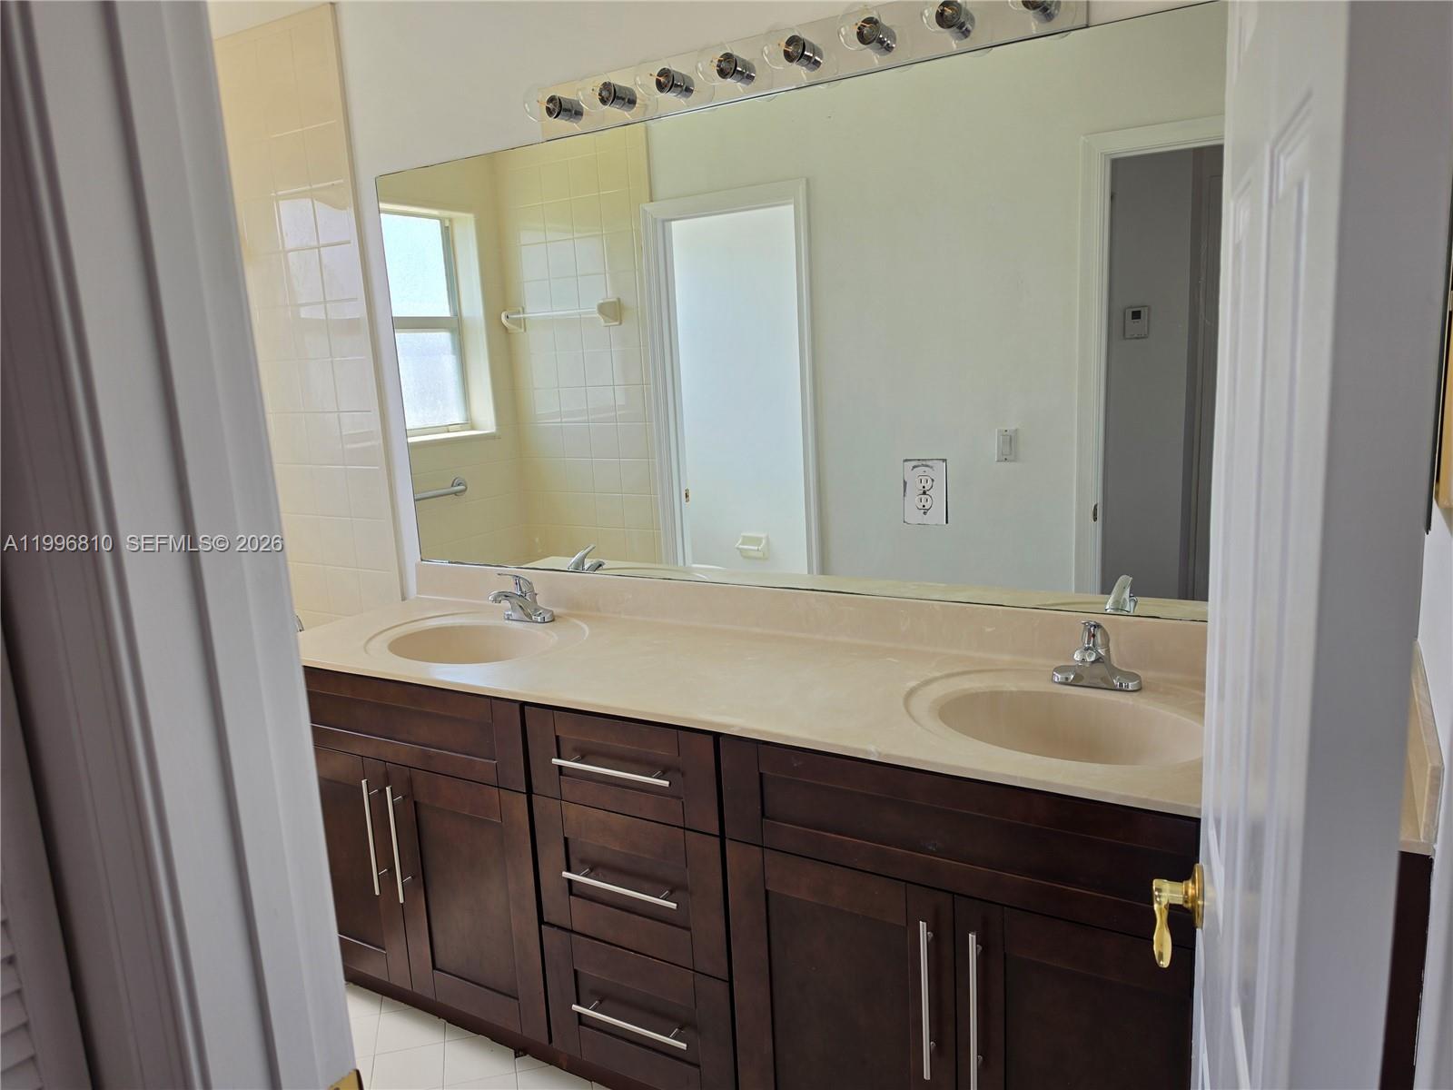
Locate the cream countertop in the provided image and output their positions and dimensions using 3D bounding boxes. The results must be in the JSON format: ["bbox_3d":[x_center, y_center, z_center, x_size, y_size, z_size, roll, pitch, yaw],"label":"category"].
[{"bbox_3d":[-0.013,0.210,1.958,2.317,0.118,0.558,3,12,30],"label":"cream countertop"}]

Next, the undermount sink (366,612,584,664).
[{"bbox_3d":[-0.590,0.287,2.339,0.543,0.140,0.407,3,12,30],"label":"undermount sink"}]

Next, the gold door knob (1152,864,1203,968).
[{"bbox_3d":[0.432,0.357,0.933,0.055,0.068,0.151,1,11,22],"label":"gold door knob"}]

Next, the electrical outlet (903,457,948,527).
[{"bbox_3d":[0.405,-0.108,1.967,0.090,0.131,0.010,3,12,30],"label":"electrical outlet"}]

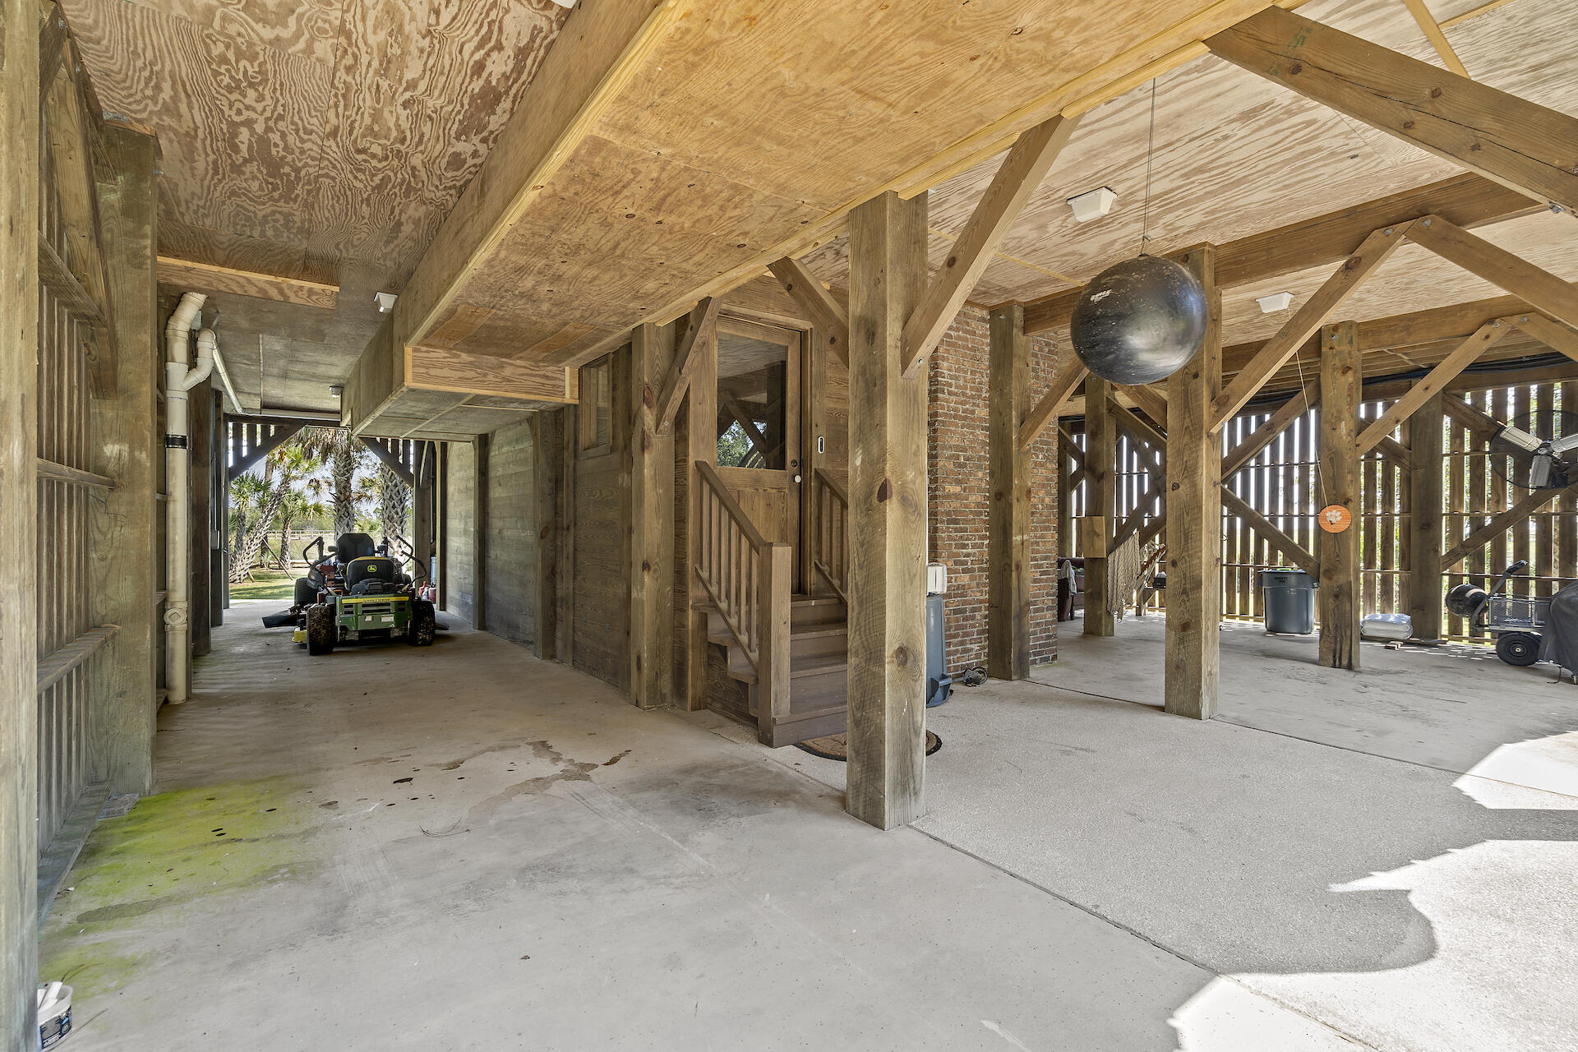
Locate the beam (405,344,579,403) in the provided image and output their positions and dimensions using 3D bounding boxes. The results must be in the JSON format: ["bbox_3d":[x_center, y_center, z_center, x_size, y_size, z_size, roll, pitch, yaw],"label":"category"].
[{"bbox_3d":[-2.562,-1.317,6.160,1.404,0.329,0.080,0,0,-37],"label":"beam"}]

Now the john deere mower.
[{"bbox_3d":[-5.099,0.685,8.147,1.500,1.246,2.100,0,1,-32],"label":"john deere mower"}]

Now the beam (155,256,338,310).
[{"bbox_3d":[-4.209,-1.896,5.496,1.130,0.171,0.080,0,0,-37],"label":"beam"}]

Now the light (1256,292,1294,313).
[{"bbox_3d":[4.114,-1.870,5.935,0.178,0.120,0.225,0,1,-36],"label":"light"}]

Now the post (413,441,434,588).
[{"bbox_3d":[-6.592,-0.173,12.546,0.247,2.881,0.247,0,1,-36],"label":"post"}]

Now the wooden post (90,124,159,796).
[{"bbox_3d":[-3.309,-0.293,3.484,0.240,3.274,0.253,0,0,-37],"label":"wooden post"}]

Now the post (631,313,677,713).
[{"bbox_3d":[-1.018,-0.070,5.262,0.247,2.812,0.247,0,1,-36],"label":"post"}]

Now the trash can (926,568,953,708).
[{"bbox_3d":[0.959,0.896,5.542,0.630,0.930,0.600,0,0,10],"label":"trash can"}]

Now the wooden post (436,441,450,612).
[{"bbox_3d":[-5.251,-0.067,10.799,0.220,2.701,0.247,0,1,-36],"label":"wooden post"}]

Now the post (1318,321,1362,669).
[{"bbox_3d":[5.190,-0.281,6.578,0.247,3.213,0.247,0,1,-36],"label":"post"}]

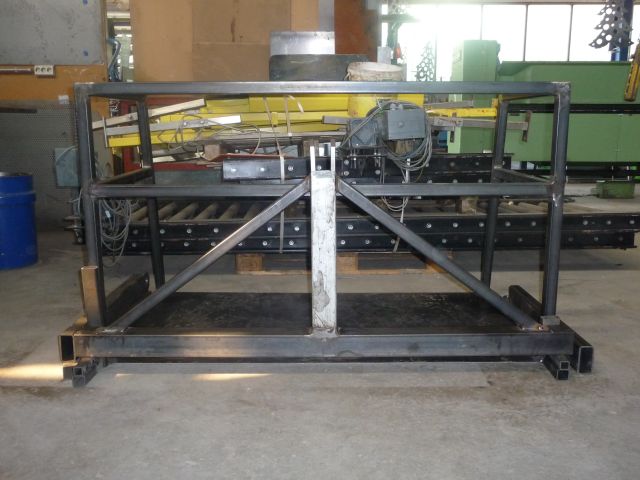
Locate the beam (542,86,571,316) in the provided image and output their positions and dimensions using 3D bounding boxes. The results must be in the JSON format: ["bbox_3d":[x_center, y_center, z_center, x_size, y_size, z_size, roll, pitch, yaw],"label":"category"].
[{"bbox_3d":[0.826,-0.114,2.199,0.037,0.841,0.037,0,11,0],"label":"beam"}]

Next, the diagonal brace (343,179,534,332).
[{"bbox_3d":[0.412,0.065,2.217,0.910,0.040,0.037,36,9,-6],"label":"diagonal brace"}]

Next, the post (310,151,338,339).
[{"bbox_3d":[0.014,0.004,2.182,0.083,0.649,0.082,0,11,0],"label":"post"}]

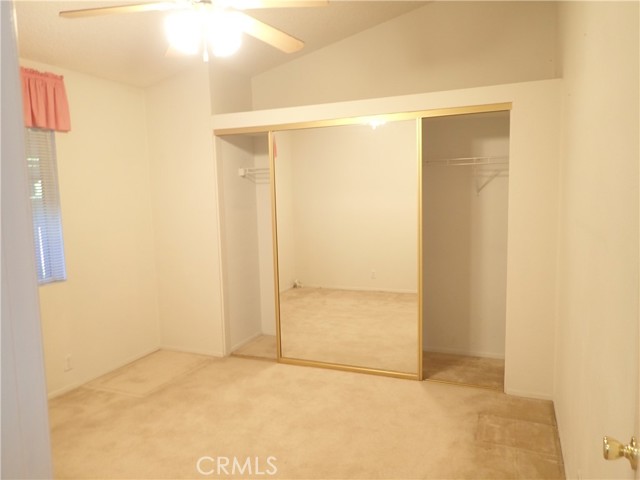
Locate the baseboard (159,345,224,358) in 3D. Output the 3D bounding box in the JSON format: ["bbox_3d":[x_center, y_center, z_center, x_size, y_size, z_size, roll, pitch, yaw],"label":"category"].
[{"bbox_3d":[-1.234,1.069,4.435,0.733,0.045,0.013,1,6,23],"label":"baseboard"}]

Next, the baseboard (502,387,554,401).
[{"bbox_3d":[1.497,1.102,3.318,0.315,0.045,0.013,1,6,23],"label":"baseboard"}]

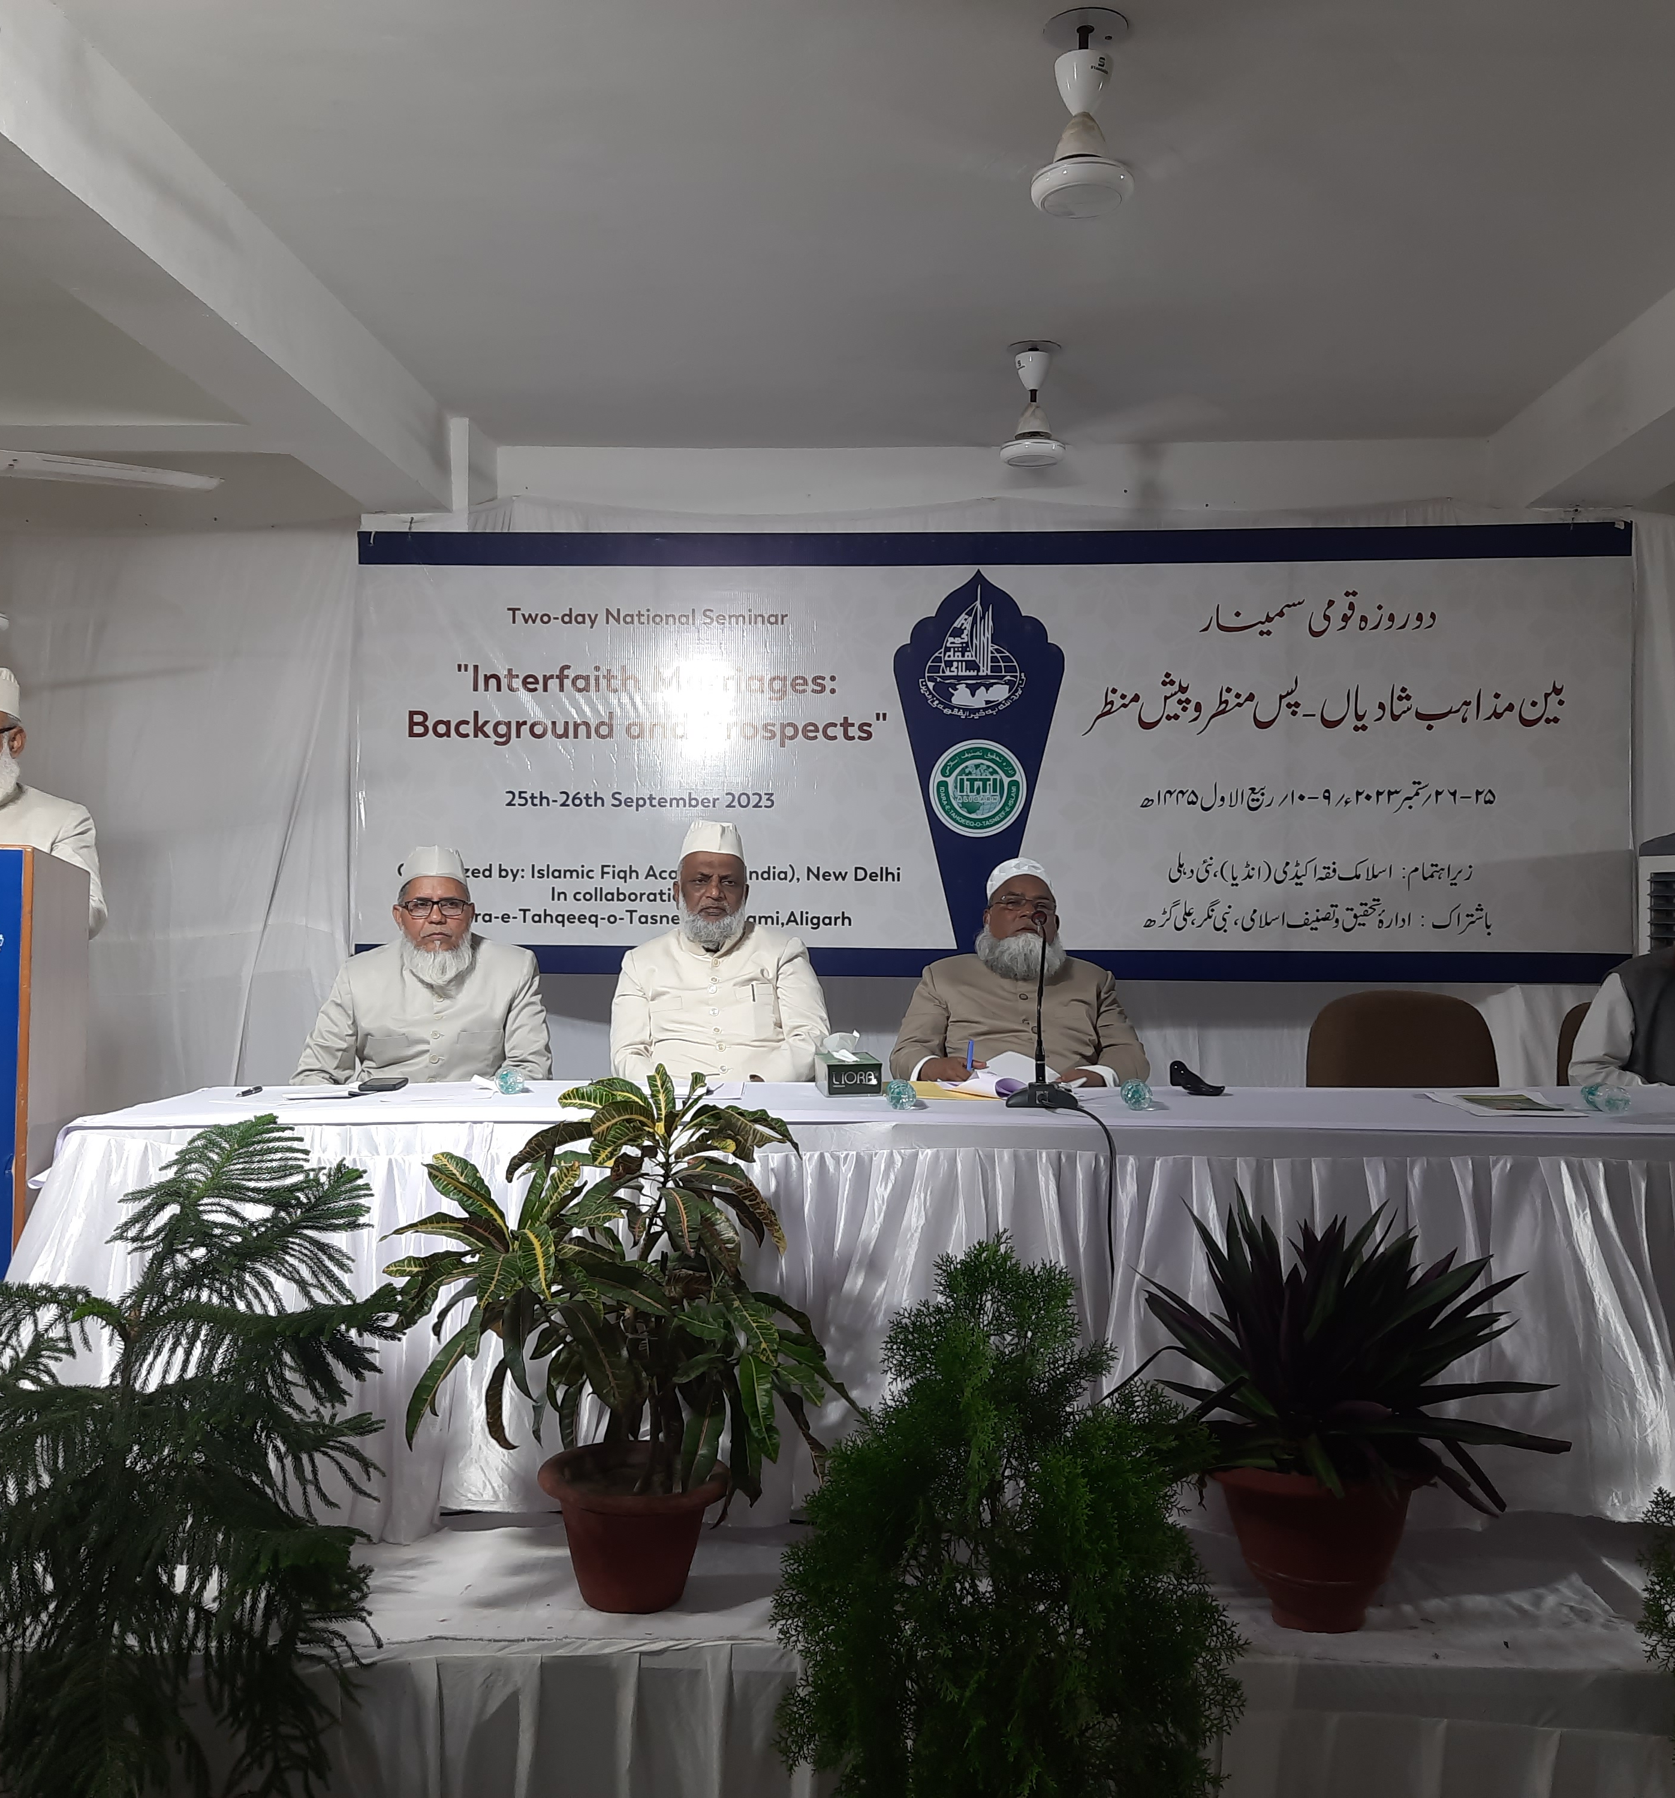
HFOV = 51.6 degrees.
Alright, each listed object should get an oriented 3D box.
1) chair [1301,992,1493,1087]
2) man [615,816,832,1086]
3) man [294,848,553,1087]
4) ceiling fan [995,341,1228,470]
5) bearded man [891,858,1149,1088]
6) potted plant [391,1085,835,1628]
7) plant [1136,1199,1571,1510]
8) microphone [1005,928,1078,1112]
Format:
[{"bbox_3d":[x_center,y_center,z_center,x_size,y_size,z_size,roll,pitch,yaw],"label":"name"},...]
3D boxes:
[{"bbox_3d":[1.385,0.695,4.075,0.480,0.935,0.550,0,0,3],"label":"chair"},{"bbox_3d":[-0.292,0.485,4.152,0.560,1.390,0.780,0,-1,0],"label":"man"},{"bbox_3d":[-1.010,0.511,4.152,0.620,1.330,0.780,0,-1,-3],"label":"man"},{"bbox_3d":[0.540,-1.362,4.761,1.150,0.325,1.150,0,0,3],"label":"ceiling fan"},{"bbox_3d":[0.449,0.533,4.151,0.620,1.300,0.780,0,-1,2],"label":"bearded man"},{"bbox_3d":[-0.374,0.721,2.908,0.760,0.890,0.680,0,-1,0],"label":"potted plant"},{"bbox_3d":[0.840,0.742,2.819,0.700,0.500,0.660,0,-1,0],"label":"plant"},{"bbox_3d":[0.417,0.238,3.558,0.150,0.375,0.150,0,0,0],"label":"microphone"}]

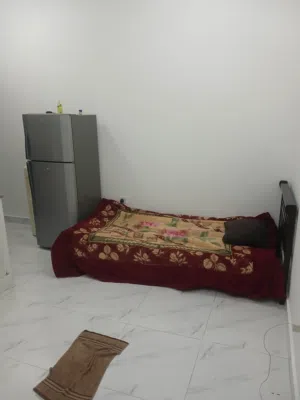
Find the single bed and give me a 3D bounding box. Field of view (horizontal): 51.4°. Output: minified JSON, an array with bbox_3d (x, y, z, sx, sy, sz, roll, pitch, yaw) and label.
[{"bbox_3d":[0.278,0.274,3.329,2.193,0.868,1.147,4,16,19],"label":"single bed"}]

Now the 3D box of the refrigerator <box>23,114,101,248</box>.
[{"bbox_3d":[-1.028,-0.219,3.841,0.628,1.596,0.581,4,16,19],"label":"refrigerator"}]

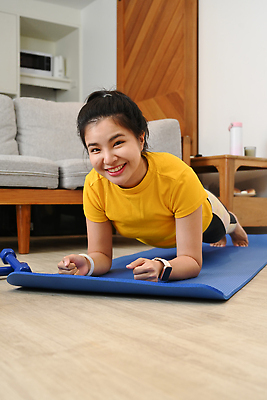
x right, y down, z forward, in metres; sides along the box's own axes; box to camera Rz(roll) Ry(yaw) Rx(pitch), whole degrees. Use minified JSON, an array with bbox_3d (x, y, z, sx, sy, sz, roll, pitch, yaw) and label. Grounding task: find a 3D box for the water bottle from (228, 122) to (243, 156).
[{"bbox_3d":[0.614,-0.360,2.860,0.080,0.202,0.075,0,1,0],"label":"water bottle"}]

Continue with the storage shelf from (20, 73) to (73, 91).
[{"bbox_3d":[-1.160,-1.360,5.677,0.706,0.129,0.442,0,1,-33],"label":"storage shelf"}]

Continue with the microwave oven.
[{"bbox_3d":[-1.230,-1.559,5.595,0.450,0.270,0.345,0,1,-33],"label":"microwave oven"}]

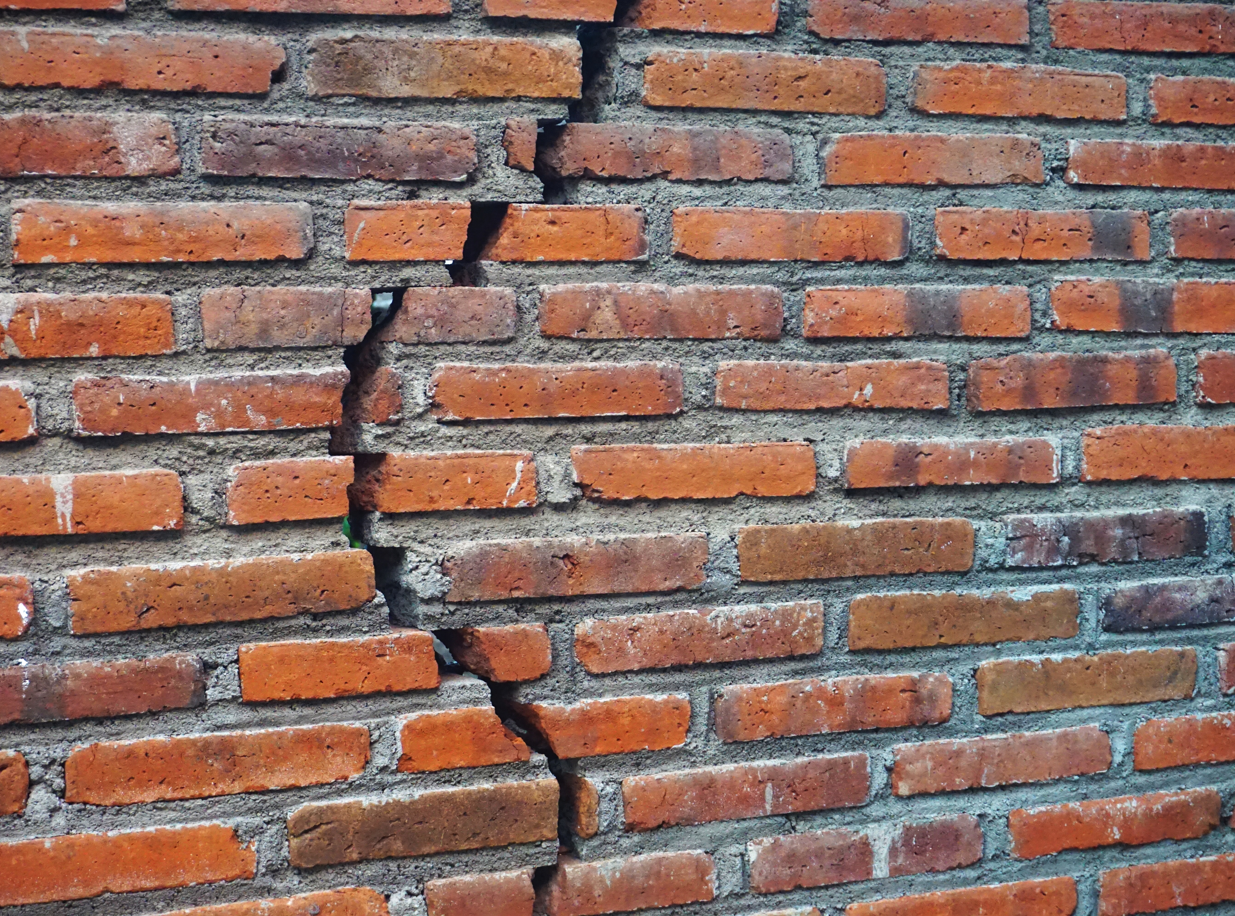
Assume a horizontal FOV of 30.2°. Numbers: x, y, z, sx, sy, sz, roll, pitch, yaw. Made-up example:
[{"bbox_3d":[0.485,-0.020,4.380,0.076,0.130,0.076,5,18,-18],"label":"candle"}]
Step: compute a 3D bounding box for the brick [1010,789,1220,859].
[{"bbox_3d":[0.418,0.322,2.058,0.221,0.043,0.105,-2,-1,-24],"label":"brick"}]

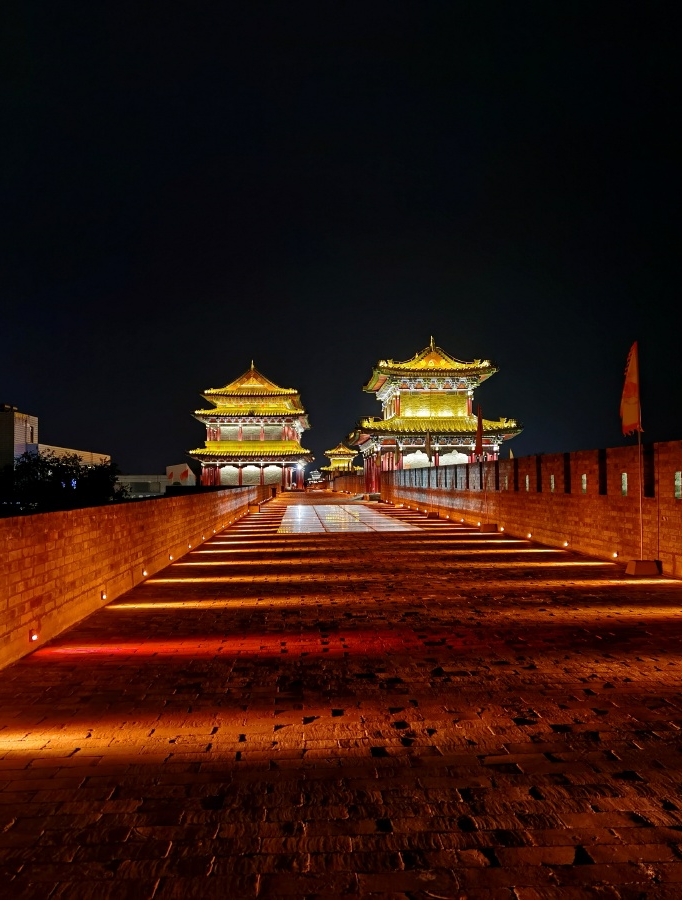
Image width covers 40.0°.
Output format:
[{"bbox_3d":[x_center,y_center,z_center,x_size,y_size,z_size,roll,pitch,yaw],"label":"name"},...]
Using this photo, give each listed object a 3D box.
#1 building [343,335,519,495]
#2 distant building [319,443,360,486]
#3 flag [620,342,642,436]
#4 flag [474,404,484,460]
[{"bbox_3d":[8.330,-2.900,92.900,14.400,14.800,20.300,0,-2,-3],"label":"building"},{"bbox_3d":[-0.160,5.200,291.000,14.400,14.800,20.000,0,-2,-3],"label":"distant building"},{"bbox_3d":[5.205,-1.088,16.830,0.420,1.700,0.200,0,-2,6],"label":"flag"},{"bbox_3d":[4.410,-0.560,30.000,0.360,1.750,0.220,0,-2,6],"label":"flag"}]

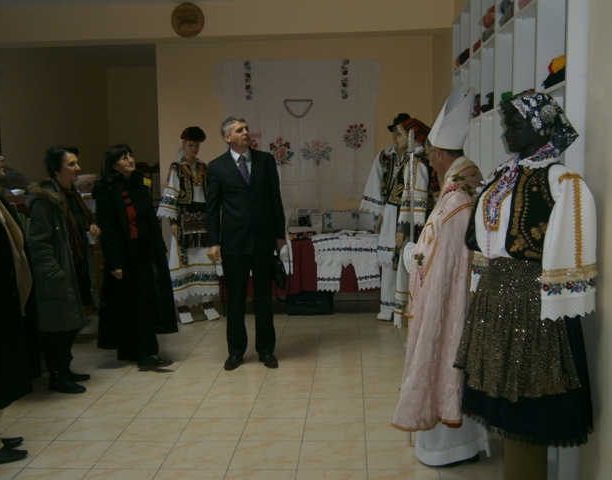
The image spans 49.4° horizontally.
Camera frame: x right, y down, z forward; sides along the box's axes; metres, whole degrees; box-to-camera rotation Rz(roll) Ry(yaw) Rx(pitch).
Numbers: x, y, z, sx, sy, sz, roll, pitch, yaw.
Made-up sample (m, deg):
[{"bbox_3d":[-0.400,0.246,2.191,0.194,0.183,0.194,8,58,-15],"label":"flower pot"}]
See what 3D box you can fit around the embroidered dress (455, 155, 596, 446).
[{"bbox_3d":[0.771,0.187,2.356,0.450,0.965,0.540,-3,6,-21],"label":"embroidered dress"}]

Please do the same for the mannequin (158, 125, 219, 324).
[{"bbox_3d":[-1.114,-0.155,6.480,0.680,1.870,0.420,-2,6,-14],"label":"mannequin"}]

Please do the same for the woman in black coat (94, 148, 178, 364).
[{"bbox_3d":[-1.284,0.111,4.976,0.480,1.640,0.560,2,7,30],"label":"woman in black coat"}]

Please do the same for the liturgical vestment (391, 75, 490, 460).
[{"bbox_3d":[0.688,0.160,3.279,0.500,1.820,0.620,2,6,27],"label":"liturgical vestment"}]

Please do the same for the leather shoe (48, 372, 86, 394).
[{"bbox_3d":[-1.582,0.932,4.407,0.250,0.125,0.095,1,6,16],"label":"leather shoe"}]

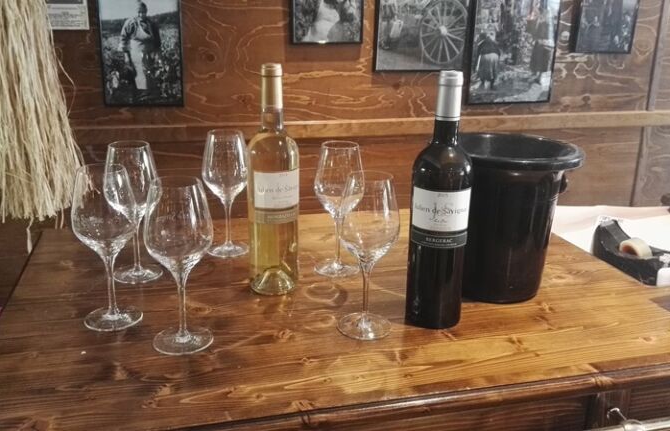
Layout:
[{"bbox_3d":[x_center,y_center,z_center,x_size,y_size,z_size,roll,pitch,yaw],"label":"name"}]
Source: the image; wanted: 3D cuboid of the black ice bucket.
[{"bbox_3d":[0.242,0.002,0.847,0.210,0.214,0.210,7,18,16],"label":"black ice bucket"}]

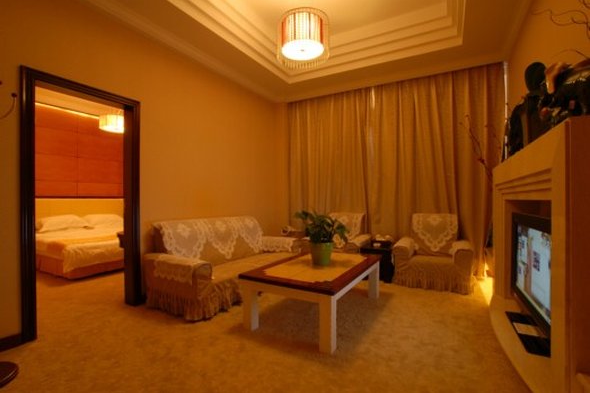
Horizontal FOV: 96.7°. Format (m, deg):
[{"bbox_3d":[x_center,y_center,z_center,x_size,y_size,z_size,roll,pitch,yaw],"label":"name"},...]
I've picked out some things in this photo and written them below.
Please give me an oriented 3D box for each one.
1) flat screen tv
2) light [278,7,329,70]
[{"bbox_3d":[1.598,0.461,1.743,0.102,0.627,1.081,0,1,31],"label":"flat screen tv"},{"bbox_3d":[0.075,-1.375,2.326,0.439,0.286,0.439,0,0,0],"label":"light"}]

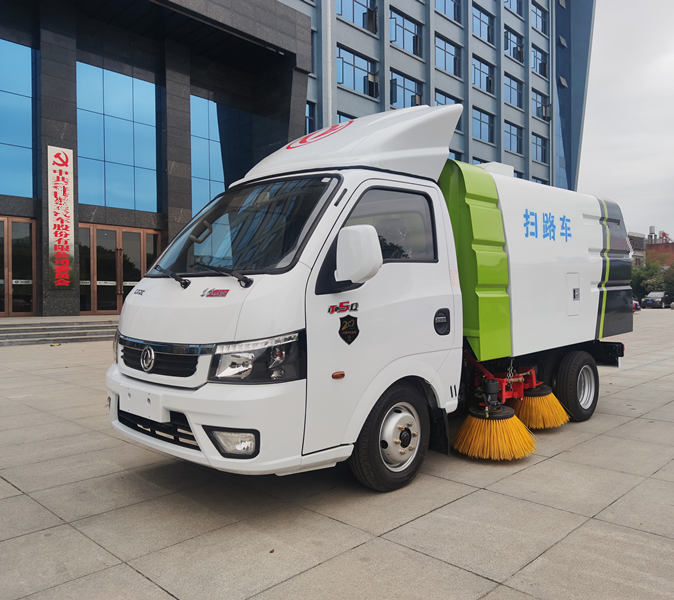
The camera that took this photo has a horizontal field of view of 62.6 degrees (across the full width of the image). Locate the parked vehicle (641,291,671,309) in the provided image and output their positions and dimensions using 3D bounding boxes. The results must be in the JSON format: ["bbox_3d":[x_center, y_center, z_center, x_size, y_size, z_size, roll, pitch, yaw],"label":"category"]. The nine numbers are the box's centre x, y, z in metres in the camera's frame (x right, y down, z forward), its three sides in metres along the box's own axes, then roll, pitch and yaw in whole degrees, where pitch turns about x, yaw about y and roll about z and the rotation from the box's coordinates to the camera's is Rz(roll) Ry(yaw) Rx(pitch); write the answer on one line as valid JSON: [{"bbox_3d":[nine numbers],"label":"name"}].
[{"bbox_3d":[33.449,0.052,58.200,1.870,1.700,4.600,0,0,41],"label":"parked vehicle"}]

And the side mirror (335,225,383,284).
[{"bbox_3d":[0.099,-0.220,2.641,0.200,0.290,0.140,0,0,45],"label":"side mirror"}]

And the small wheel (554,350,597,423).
[{"bbox_3d":[2.130,0.768,4.916,0.190,0.620,0.620,0,0,45],"label":"small wheel"}]

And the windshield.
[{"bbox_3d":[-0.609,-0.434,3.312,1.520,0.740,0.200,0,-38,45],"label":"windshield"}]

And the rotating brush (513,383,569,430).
[{"bbox_3d":[1.684,0.888,4.702,0.580,0.310,0.580,0,0,45],"label":"rotating brush"}]

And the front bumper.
[{"bbox_3d":[-0.806,0.599,3.112,1.760,0.420,0.720,0,0,45],"label":"front bumper"}]

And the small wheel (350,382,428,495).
[{"bbox_3d":[0.290,0.764,3.140,0.190,0.620,0.620,0,0,45],"label":"small wheel"}]

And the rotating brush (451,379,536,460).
[{"bbox_3d":[1.108,0.802,3.922,0.590,0.480,0.590,0,0,0],"label":"rotating brush"}]

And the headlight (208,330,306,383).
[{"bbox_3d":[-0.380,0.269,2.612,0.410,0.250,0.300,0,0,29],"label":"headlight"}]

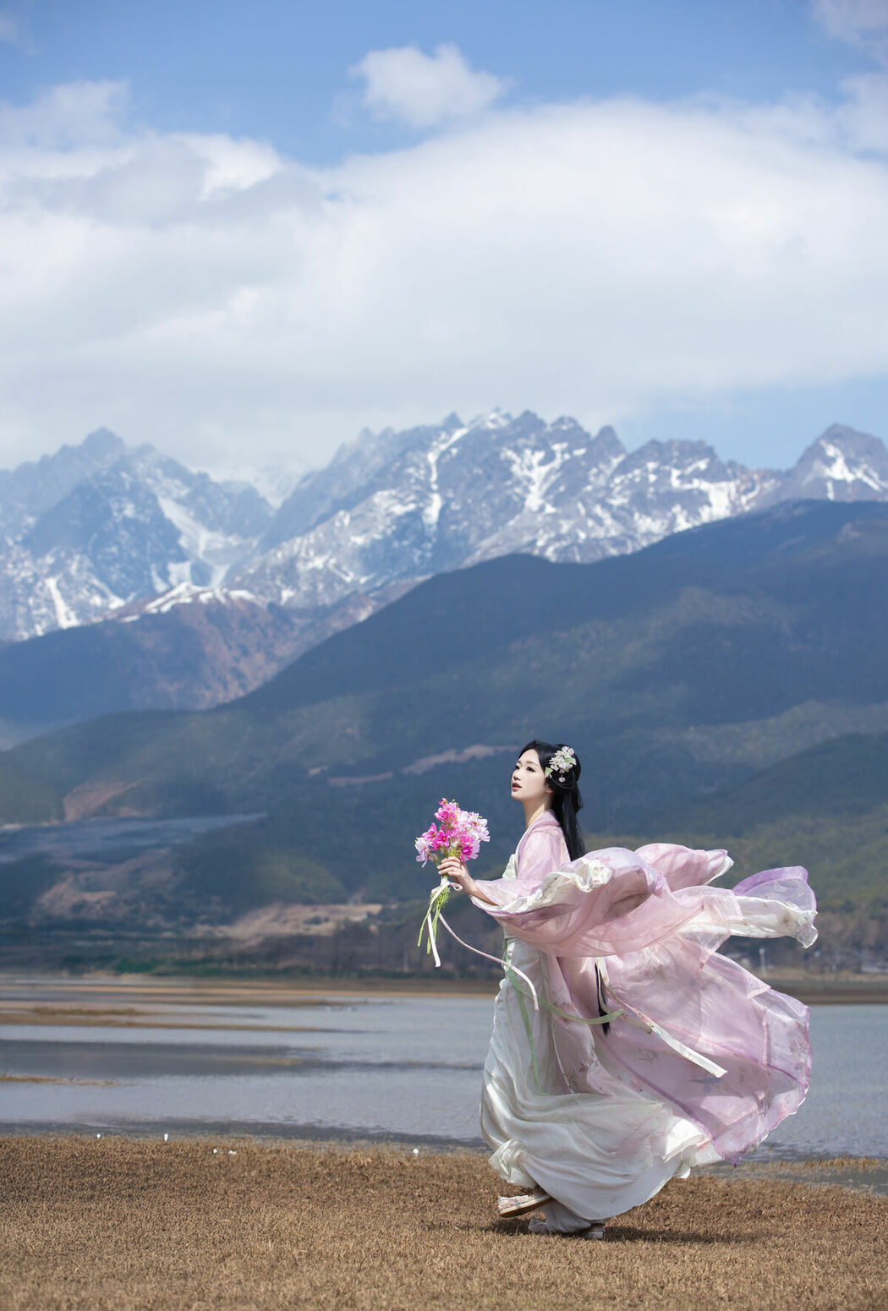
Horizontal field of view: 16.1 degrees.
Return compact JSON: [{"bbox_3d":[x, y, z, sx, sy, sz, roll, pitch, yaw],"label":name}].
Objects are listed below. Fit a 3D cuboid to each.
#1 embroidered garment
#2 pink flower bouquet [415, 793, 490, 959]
[{"bbox_3d":[0.658,1.194,10.350,1.050,1.300,0.720,1,-6,-11],"label":"embroidered garment"},{"bbox_3d":[0.027,0.735,10.300,0.230,0.520,0.210,6,-6,11],"label":"pink flower bouquet"}]

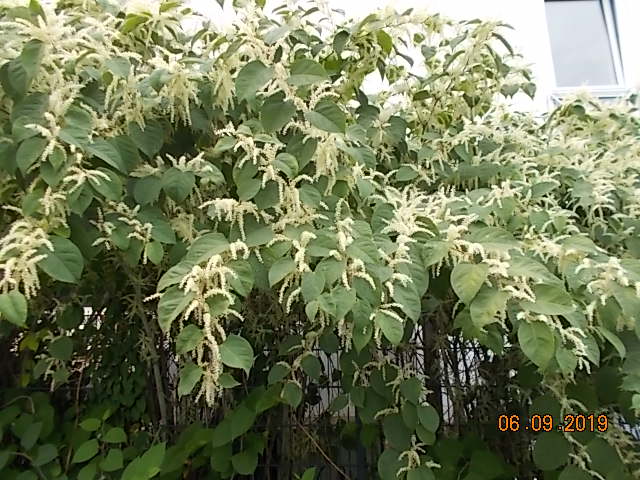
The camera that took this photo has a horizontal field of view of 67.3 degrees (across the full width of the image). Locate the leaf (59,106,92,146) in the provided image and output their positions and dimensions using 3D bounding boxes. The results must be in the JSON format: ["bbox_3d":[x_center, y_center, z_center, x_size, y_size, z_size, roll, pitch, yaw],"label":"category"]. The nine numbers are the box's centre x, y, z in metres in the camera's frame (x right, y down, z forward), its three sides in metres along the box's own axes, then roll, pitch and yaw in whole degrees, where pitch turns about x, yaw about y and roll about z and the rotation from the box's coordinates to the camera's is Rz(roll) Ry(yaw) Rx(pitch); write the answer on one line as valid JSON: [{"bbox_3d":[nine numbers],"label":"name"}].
[{"bbox_3d":[-0.865,-0.401,1.700,0.120,0.146,0.030,6,-6,-29],"label":"leaf"}]

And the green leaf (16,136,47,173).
[{"bbox_3d":[-1.080,-0.320,1.800,0.102,0.151,0.033,29,-31,-23],"label":"green leaf"}]

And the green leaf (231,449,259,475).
[{"bbox_3d":[-0.361,1.060,2.300,0.128,0.119,0.025,4,-35,-7],"label":"green leaf"}]

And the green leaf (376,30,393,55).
[{"bbox_3d":[0.335,-1.027,2.500,0.074,0.151,0.033,-21,-10,5],"label":"green leaf"}]

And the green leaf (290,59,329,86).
[{"bbox_3d":[-0.055,-0.801,2.300,0.182,0.149,0.030,3,-16,-1],"label":"green leaf"}]

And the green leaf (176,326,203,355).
[{"bbox_3d":[-0.445,0.342,1.650,0.108,0.091,0.024,-34,-21,-34],"label":"green leaf"}]

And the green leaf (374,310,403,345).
[{"bbox_3d":[0.249,0.319,1.750,0.092,0.139,0.031,-25,-33,-7],"label":"green leaf"}]

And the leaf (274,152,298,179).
[{"bbox_3d":[-0.146,-0.326,2.100,0.099,0.132,0.030,-32,-13,-20],"label":"leaf"}]

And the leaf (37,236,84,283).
[{"bbox_3d":[-0.810,0.061,1.500,0.126,0.180,0.040,-35,-6,-40],"label":"leaf"}]

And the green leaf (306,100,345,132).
[{"bbox_3d":[0.019,-0.440,1.700,0.156,0.102,0.030,25,0,1],"label":"green leaf"}]

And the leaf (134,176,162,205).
[{"bbox_3d":[-0.707,-0.204,2.000,0.129,0.132,0.029,-5,-15,-23],"label":"leaf"}]

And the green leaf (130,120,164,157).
[{"bbox_3d":[-0.650,-0.376,1.800,0.131,0.148,0.030,-6,3,-21],"label":"green leaf"}]

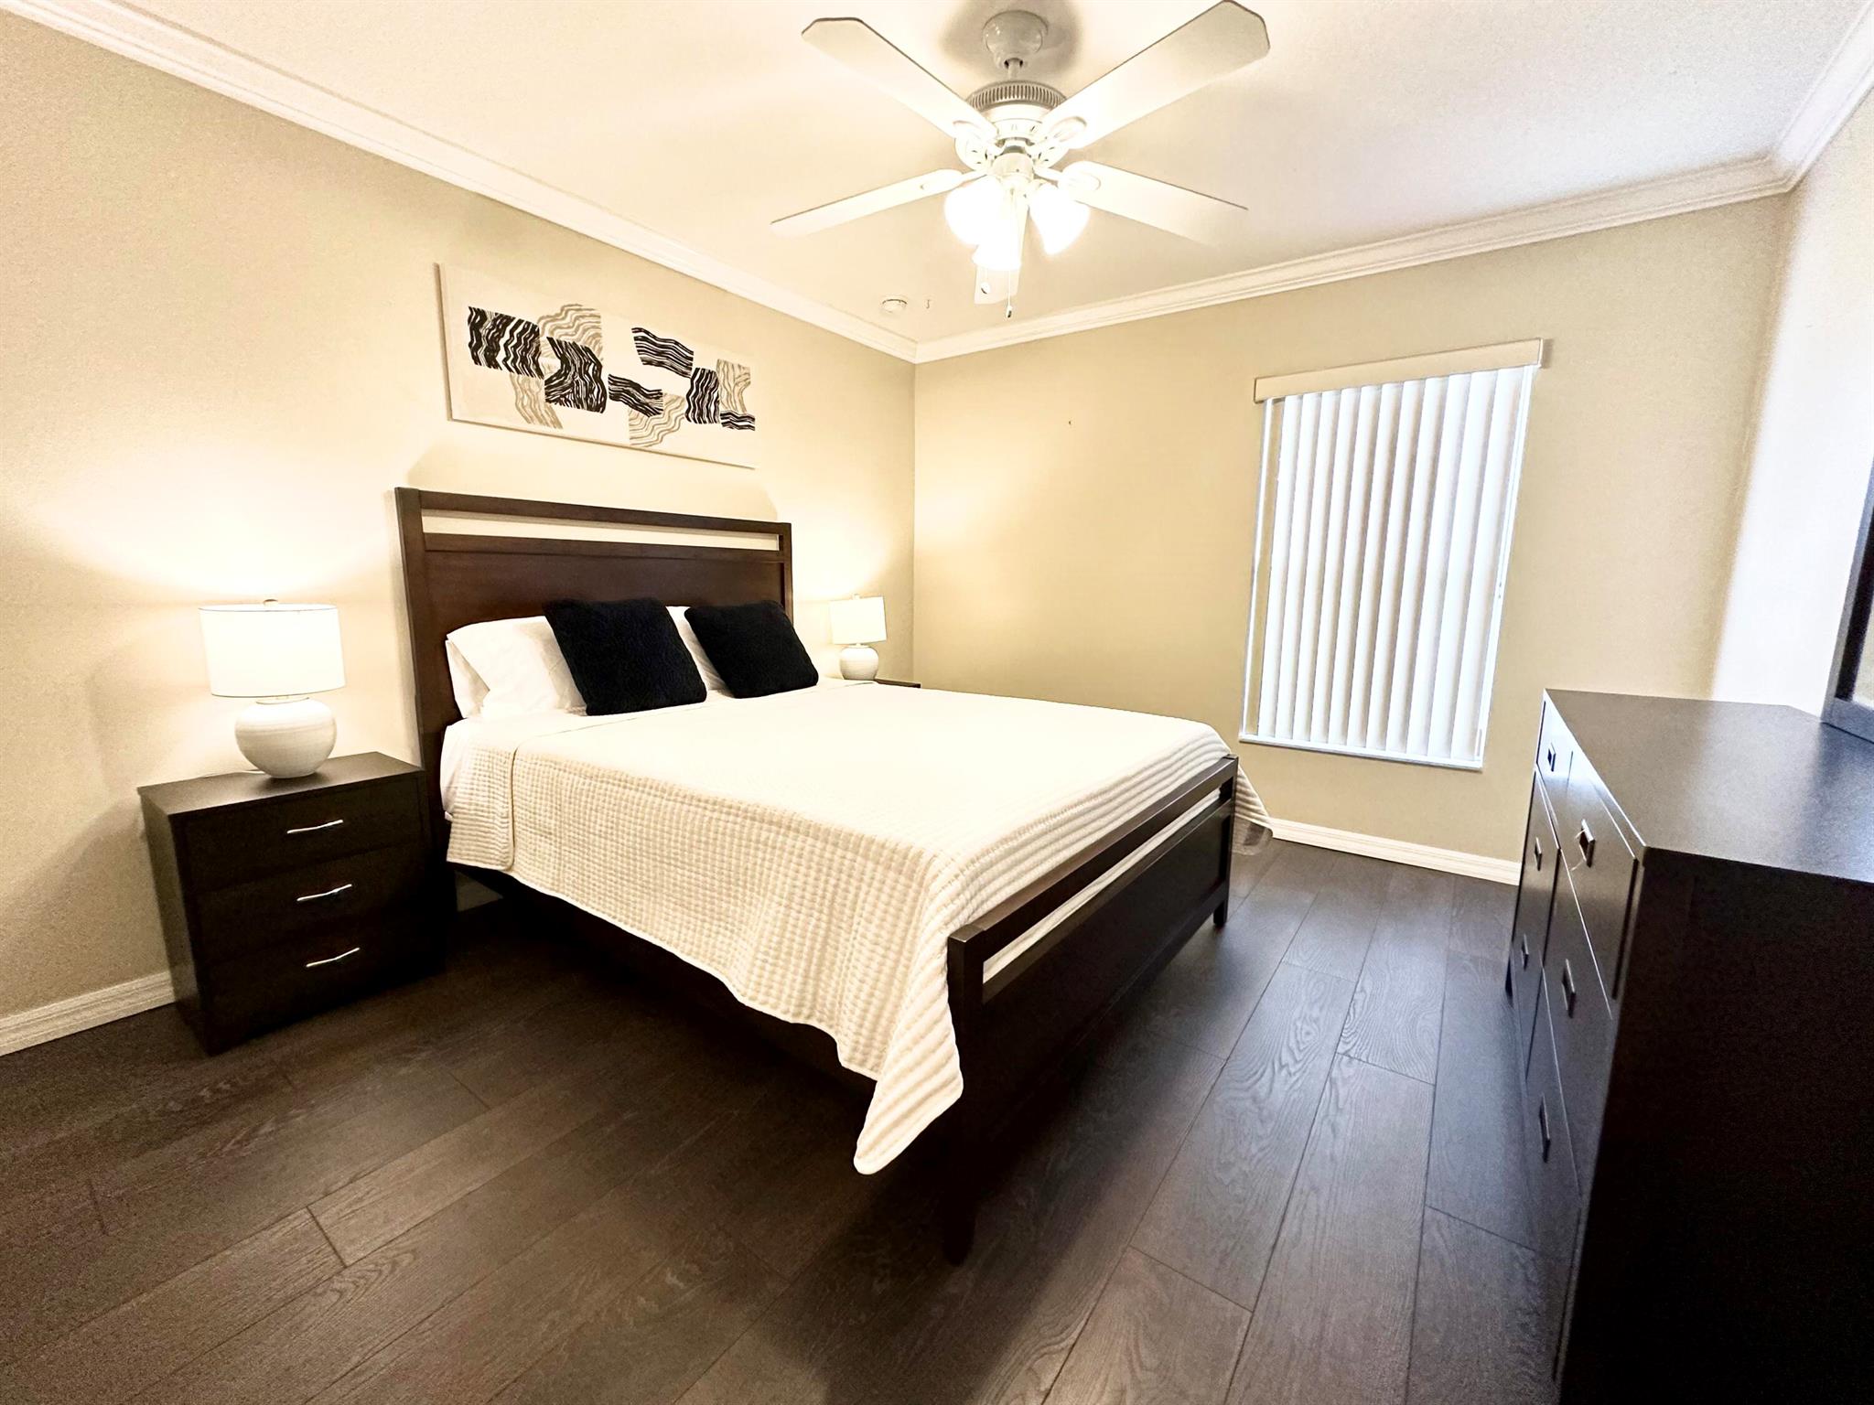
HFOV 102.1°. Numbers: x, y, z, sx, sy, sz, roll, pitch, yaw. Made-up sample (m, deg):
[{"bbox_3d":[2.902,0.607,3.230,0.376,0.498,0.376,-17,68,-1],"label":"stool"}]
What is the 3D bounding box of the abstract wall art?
[{"bbox_3d":[-1.186,-1.215,2.899,0.035,0.470,1.270,7,11,35],"label":"abstract wall art"}]

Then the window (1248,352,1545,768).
[{"bbox_3d":[1.771,-0.565,3.104,0.950,1.560,0.100,7,11,35],"label":"window"}]

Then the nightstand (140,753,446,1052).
[{"bbox_3d":[-1.744,0.504,2.085,0.385,0.600,0.515,7,11,35],"label":"nightstand"}]

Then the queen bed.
[{"bbox_3d":[-0.350,0.052,2.447,2.140,1.400,1.700,7,11,35],"label":"queen bed"}]

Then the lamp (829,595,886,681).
[{"bbox_3d":[-0.412,-0.337,4.010,0.285,0.477,0.285,0,9,0],"label":"lamp"}]

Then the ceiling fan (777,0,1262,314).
[{"bbox_3d":[0.172,-1.298,1.849,1.290,0.610,1.270,7,11,35],"label":"ceiling fan"}]

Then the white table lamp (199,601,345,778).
[{"bbox_3d":[-1.780,-0.037,2.056,0.285,0.477,0.285,7,11,35],"label":"white table lamp"}]

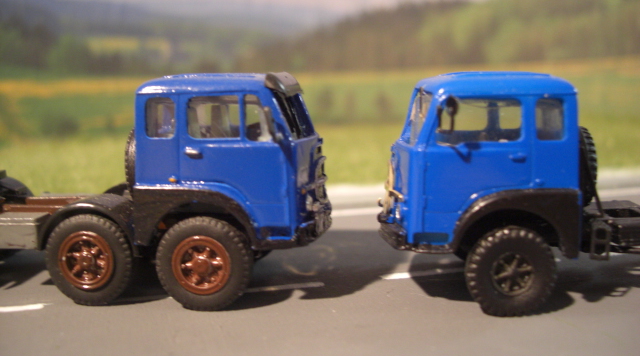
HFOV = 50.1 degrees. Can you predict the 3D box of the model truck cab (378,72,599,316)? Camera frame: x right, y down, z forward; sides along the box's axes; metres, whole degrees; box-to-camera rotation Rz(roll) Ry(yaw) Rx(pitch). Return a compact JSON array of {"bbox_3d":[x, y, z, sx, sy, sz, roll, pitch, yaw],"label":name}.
[{"bbox_3d":[0.025,0.000,0.105,0.032,0.033,0.029,0,9,2],"label":"model truck cab"}]

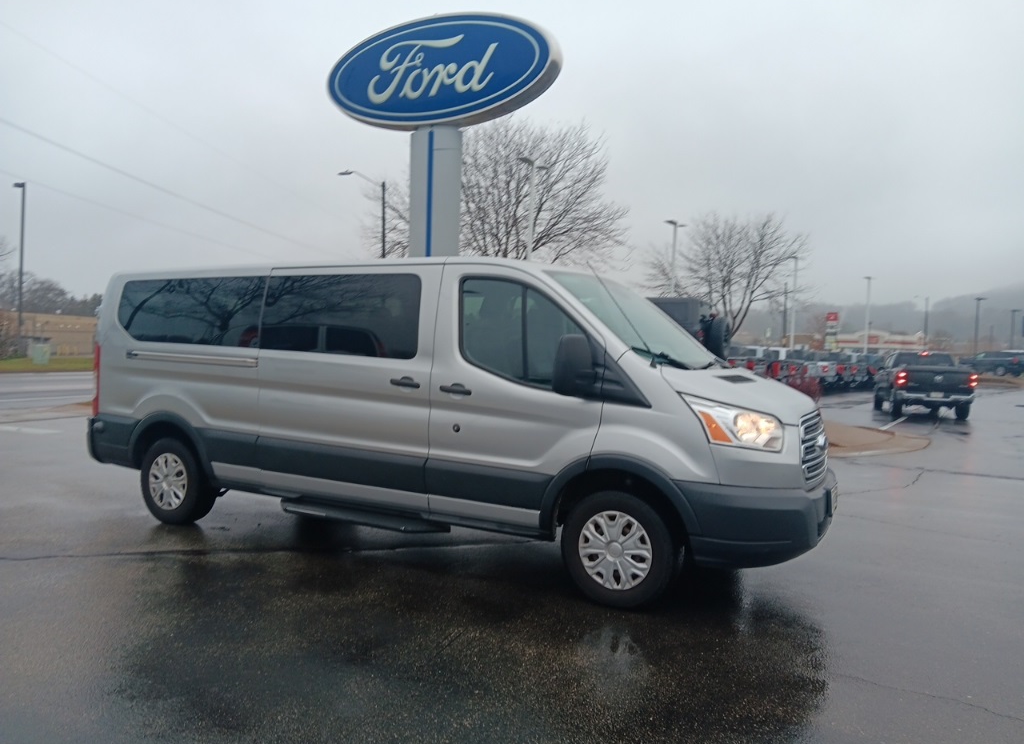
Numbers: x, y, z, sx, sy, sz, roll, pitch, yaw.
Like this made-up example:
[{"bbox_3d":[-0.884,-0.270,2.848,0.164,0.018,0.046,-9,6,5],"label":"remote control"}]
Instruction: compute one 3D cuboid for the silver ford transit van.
[{"bbox_3d":[-0.640,0.226,6.140,5.970,2.110,2.120,3,1,27],"label":"silver ford transit van"}]

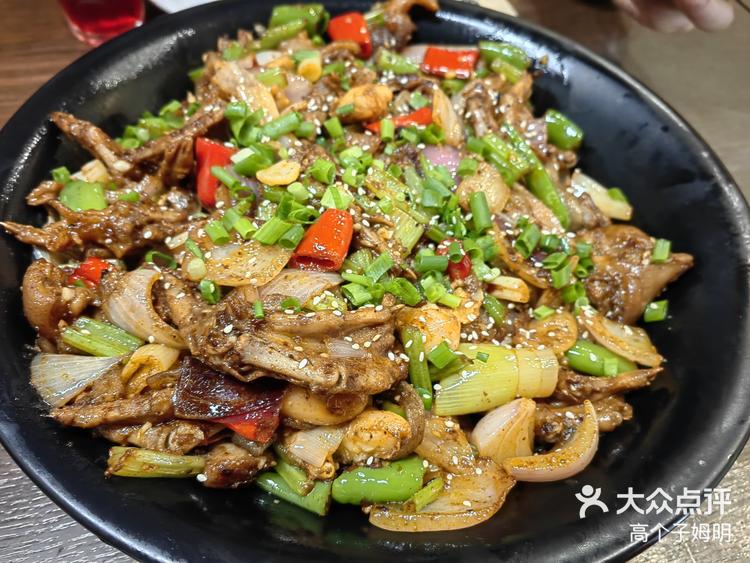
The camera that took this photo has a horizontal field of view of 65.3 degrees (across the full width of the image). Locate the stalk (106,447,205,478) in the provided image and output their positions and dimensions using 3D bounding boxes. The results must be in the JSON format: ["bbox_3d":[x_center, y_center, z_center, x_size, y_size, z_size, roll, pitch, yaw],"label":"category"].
[{"bbox_3d":[-0.073,0.061,0.195,0.034,0.010,0.011,4,53,-2],"label":"stalk"}]

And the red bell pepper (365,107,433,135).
[{"bbox_3d":[0.011,-0.079,0.287,0.034,0.009,0.013,-16,68,-10],"label":"red bell pepper"}]

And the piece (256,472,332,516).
[{"bbox_3d":[-0.029,0.077,0.213,0.026,0.009,0.014,13,70,3],"label":"piece"}]

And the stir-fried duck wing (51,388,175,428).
[{"bbox_3d":[-0.095,0.046,0.213,0.046,0.012,0.013,-6,55,3],"label":"stir-fried duck wing"}]

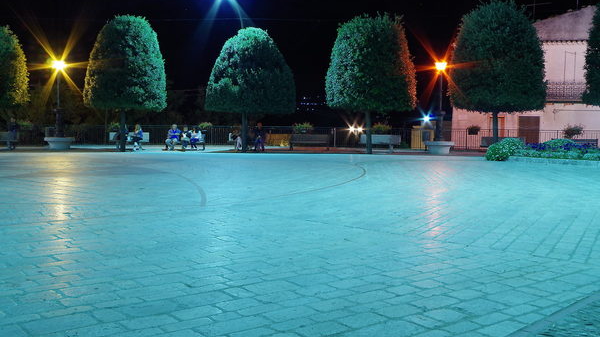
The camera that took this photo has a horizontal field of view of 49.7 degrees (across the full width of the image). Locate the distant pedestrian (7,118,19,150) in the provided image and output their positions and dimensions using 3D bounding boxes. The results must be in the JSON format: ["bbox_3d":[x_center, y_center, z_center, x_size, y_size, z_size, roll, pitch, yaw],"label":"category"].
[{"bbox_3d":[-14.273,-1.714,32.151,0.520,1.644,0.360,0,3,0],"label":"distant pedestrian"}]

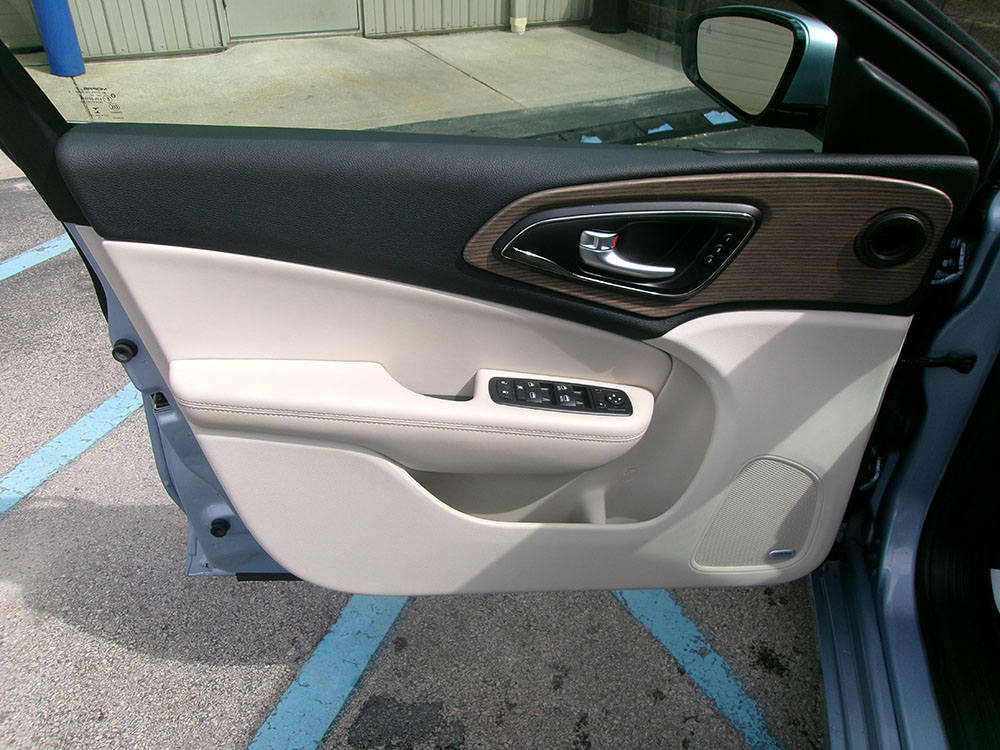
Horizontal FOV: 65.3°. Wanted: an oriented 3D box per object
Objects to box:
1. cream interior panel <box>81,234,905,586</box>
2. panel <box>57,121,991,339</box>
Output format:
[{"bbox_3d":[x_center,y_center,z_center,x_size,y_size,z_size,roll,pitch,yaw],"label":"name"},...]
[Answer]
[{"bbox_3d":[-0.003,0.090,1.005,0.970,0.535,0.160,1,34,-2],"label":"cream interior panel"},{"bbox_3d":[0.029,-0.164,0.903,0.985,0.235,0.100,1,34,-2],"label":"panel"}]

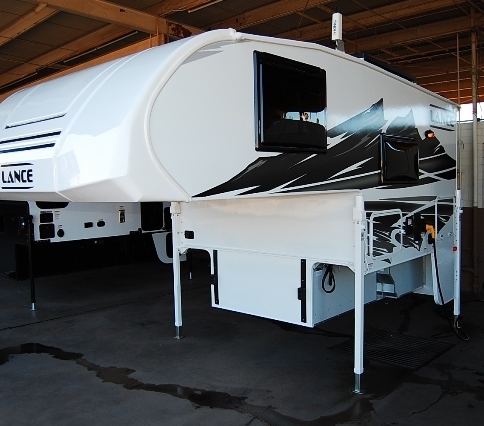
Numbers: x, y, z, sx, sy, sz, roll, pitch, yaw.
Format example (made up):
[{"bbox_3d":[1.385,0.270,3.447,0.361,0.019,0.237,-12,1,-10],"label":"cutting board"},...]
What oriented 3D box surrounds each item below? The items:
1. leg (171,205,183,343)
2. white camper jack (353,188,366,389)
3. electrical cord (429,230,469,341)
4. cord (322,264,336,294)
[{"bbox_3d":[-0.705,0.603,5.167,0.090,1.510,0.090,1,4,43],"label":"leg"},{"bbox_3d":[0.901,0.629,3.706,0.085,1.540,0.085,1,4,43],"label":"white camper jack"},{"bbox_3d":[2.161,0.775,4.994,0.330,1.060,0.300,1,4,43],"label":"electrical cord"},{"bbox_3d":[0.762,0.583,4.204,0.060,0.260,0.190,1,4,43],"label":"cord"}]

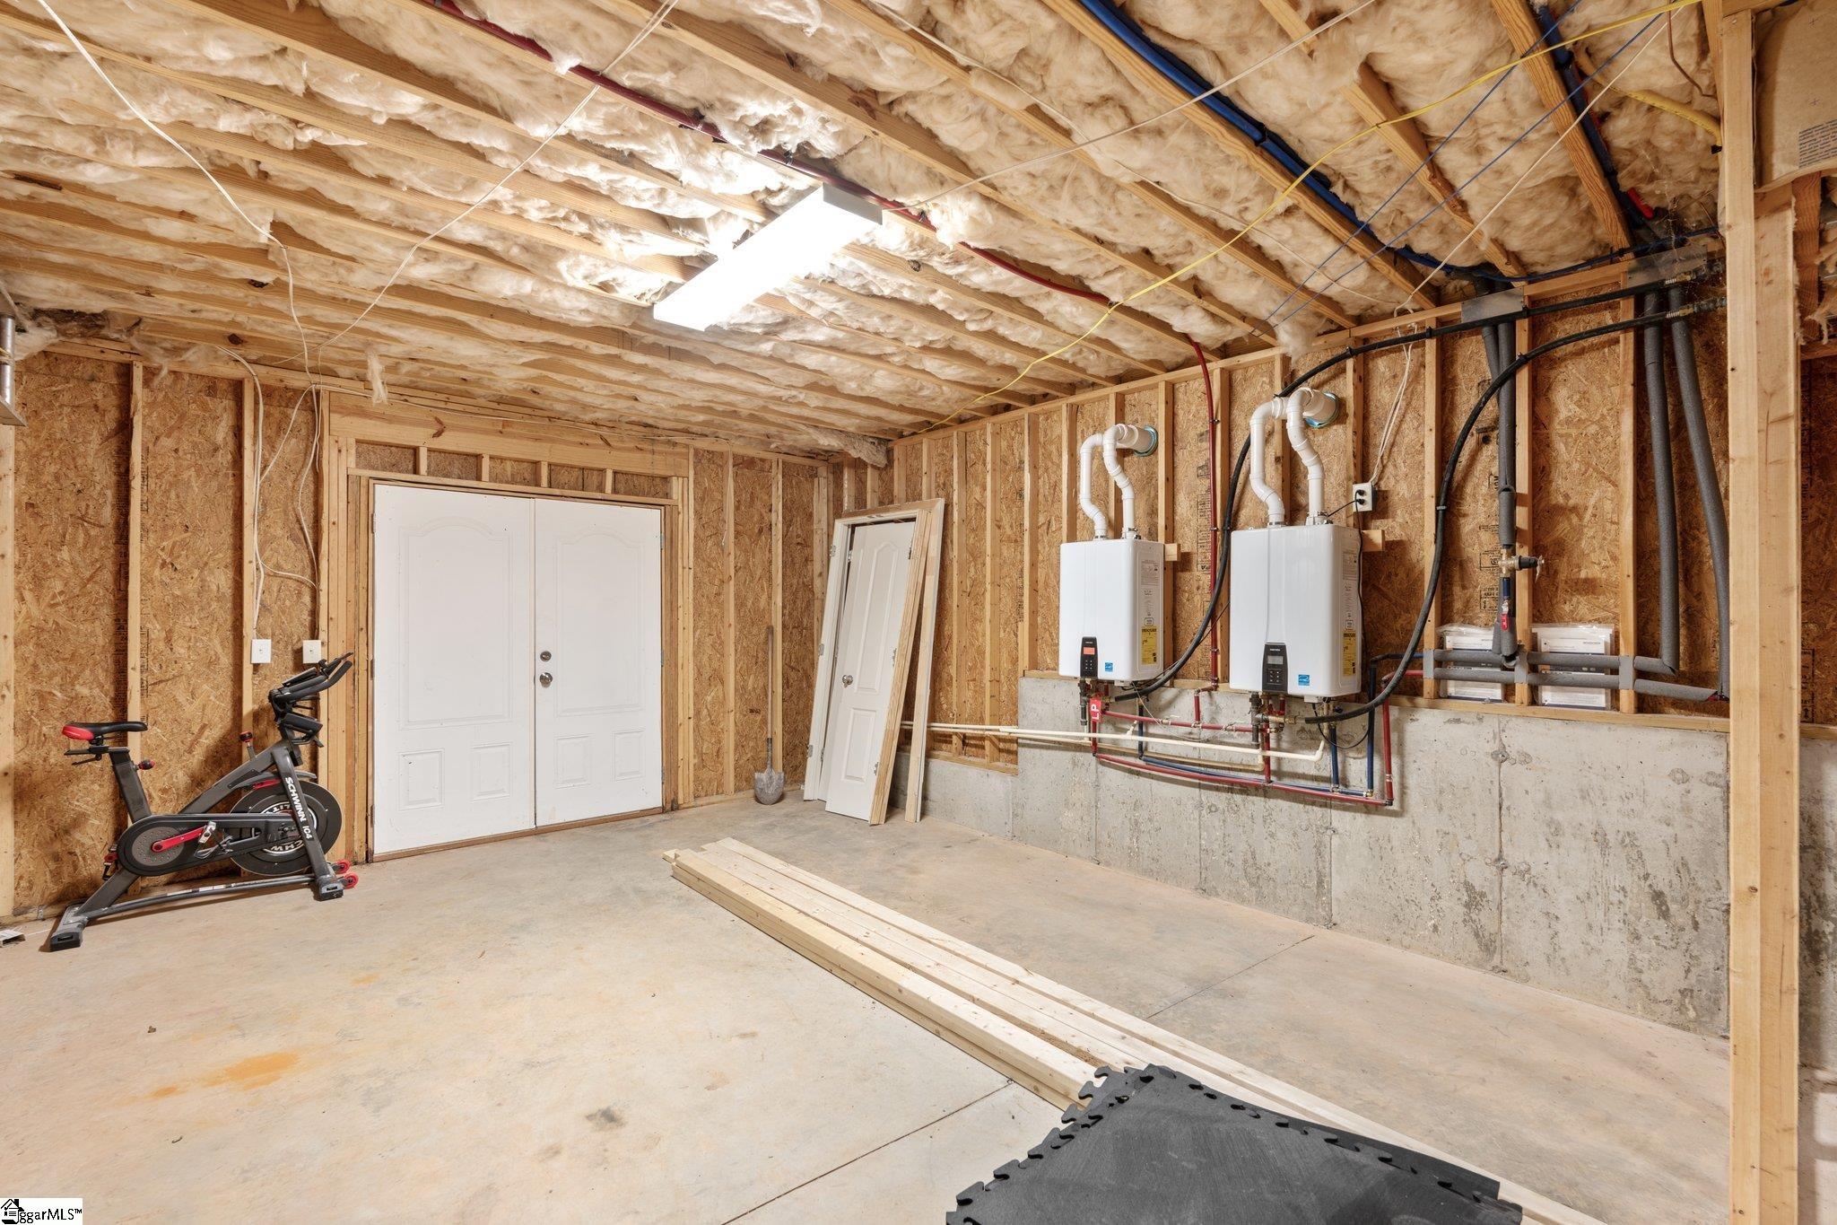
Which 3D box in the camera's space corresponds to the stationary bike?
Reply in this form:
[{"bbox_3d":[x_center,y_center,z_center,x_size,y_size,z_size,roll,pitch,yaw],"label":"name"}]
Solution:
[{"bbox_3d":[-3.277,0.783,3.825,1.070,1.170,0.540,0,0,-43],"label":"stationary bike"}]

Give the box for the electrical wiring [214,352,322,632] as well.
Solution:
[{"bbox_3d":[-3.271,-0.558,4.120,0.410,1.380,0.170,0,0,-43],"label":"electrical wiring"}]

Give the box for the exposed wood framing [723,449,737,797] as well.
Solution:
[{"bbox_3d":[-1.391,0.083,6.007,0.040,2.510,0.090,0,0,-43],"label":"exposed wood framing"}]

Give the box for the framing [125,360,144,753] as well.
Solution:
[{"bbox_3d":[-3.708,0.077,3.869,0.040,2.510,0.090,0,0,-43],"label":"framing"}]

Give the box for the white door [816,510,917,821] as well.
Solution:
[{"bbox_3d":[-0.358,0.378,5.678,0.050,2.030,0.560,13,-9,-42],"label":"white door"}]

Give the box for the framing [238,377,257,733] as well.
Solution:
[{"bbox_3d":[-3.409,0.078,4.144,0.040,2.510,0.090,0,0,-43],"label":"framing"}]

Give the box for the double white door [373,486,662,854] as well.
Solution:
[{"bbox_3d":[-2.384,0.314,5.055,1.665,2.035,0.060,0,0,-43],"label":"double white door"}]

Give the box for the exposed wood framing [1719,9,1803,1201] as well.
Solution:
[{"bbox_3d":[1.647,0.122,1.591,0.095,2.556,0.090,0,0,-43],"label":"exposed wood framing"}]

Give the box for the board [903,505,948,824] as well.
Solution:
[{"bbox_3d":[0.056,0.299,5.345,0.035,2.100,0.090,8,-5,-42],"label":"board"}]

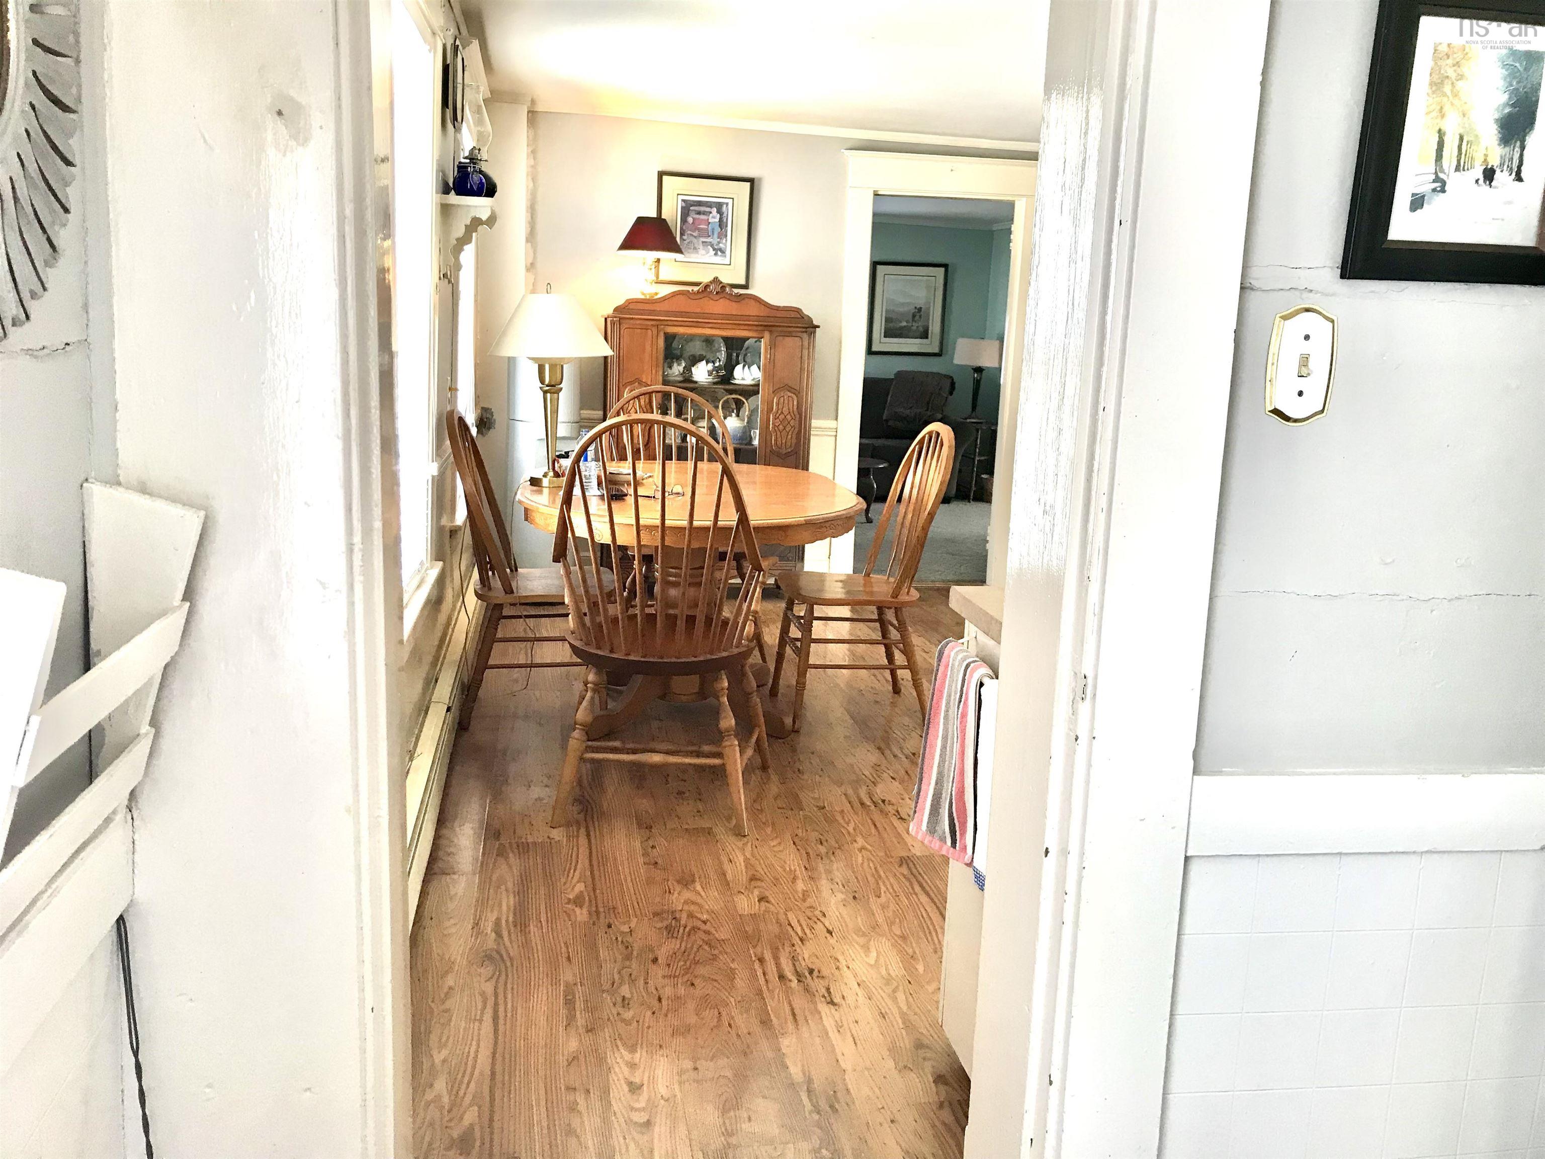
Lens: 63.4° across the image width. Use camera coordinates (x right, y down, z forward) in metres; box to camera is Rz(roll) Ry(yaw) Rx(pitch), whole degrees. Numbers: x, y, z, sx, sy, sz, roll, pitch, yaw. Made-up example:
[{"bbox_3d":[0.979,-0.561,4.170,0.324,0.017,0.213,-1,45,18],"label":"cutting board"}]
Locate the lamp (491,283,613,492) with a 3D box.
[{"bbox_3d":[-0.694,-0.606,3.922,0.385,0.625,0.385,1,10,-10],"label":"lamp"}]

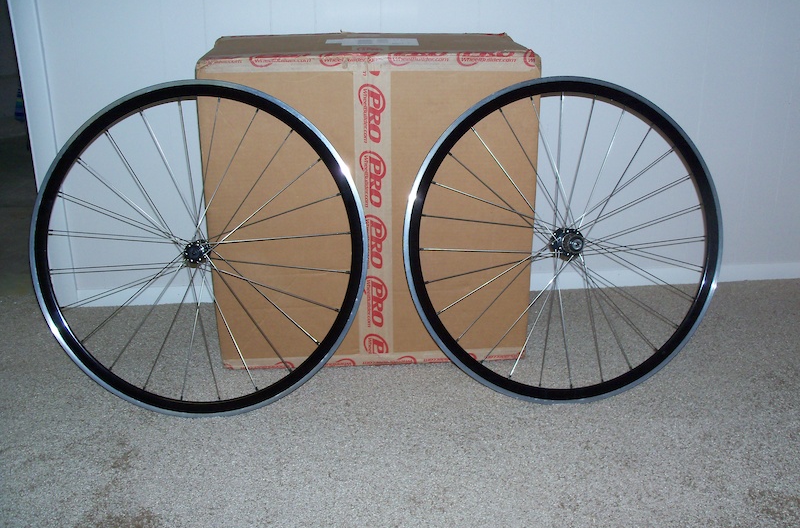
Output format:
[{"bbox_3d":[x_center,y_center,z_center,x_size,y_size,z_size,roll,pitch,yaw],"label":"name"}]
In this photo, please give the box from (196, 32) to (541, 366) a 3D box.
[{"bbox_3d":[-0.064,-0.152,1.800,0.652,0.655,0.350,-2,21,-3],"label":"box"}]

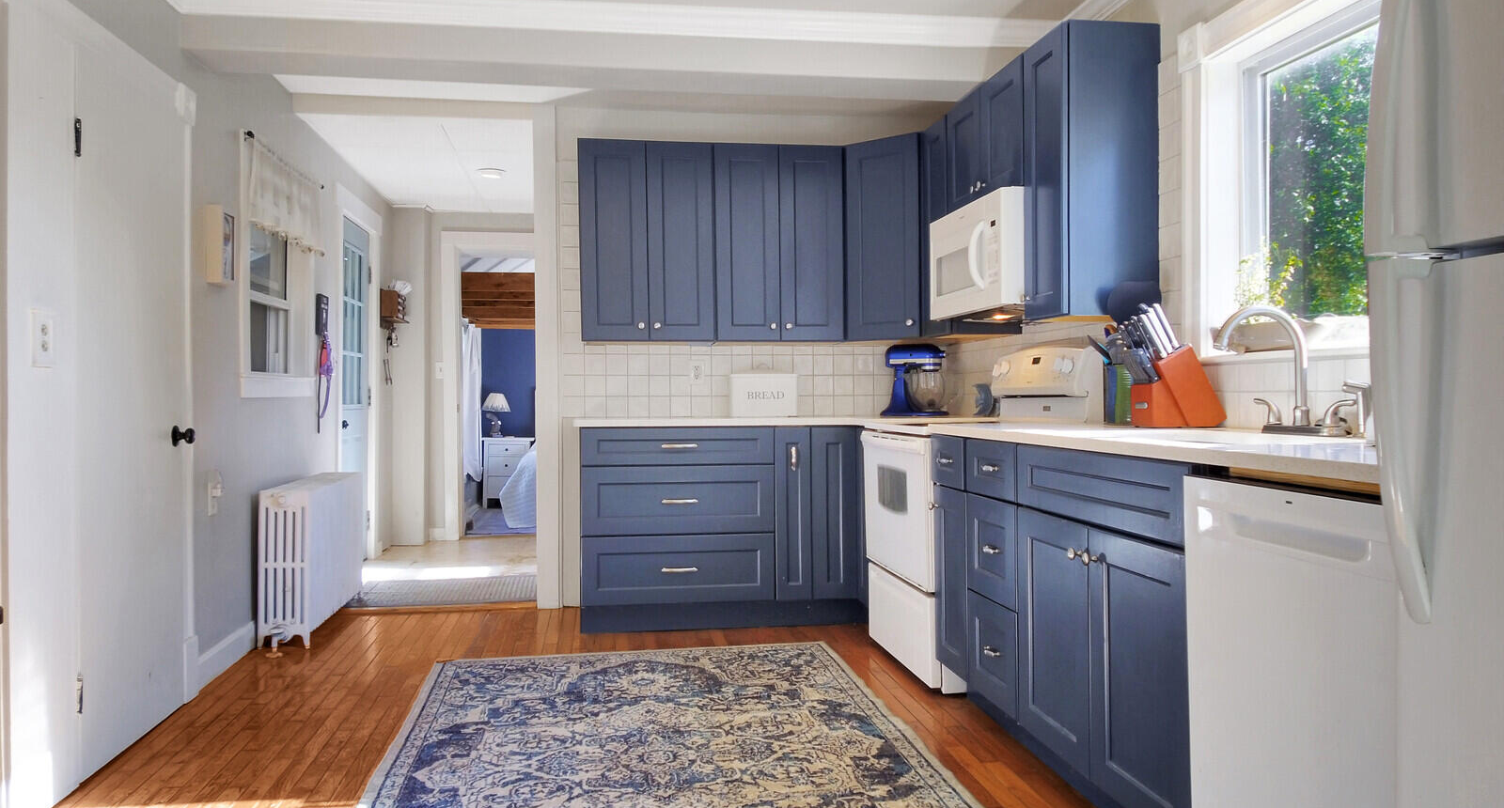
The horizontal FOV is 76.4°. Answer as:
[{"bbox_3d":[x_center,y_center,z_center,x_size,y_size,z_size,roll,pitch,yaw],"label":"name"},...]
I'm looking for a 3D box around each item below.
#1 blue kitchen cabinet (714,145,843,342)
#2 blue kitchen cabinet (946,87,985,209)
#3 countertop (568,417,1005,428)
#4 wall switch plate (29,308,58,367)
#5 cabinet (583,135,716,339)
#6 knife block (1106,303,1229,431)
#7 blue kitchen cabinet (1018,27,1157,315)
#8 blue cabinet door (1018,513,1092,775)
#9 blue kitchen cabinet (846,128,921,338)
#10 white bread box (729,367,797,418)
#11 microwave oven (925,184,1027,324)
[{"bbox_3d":[0.113,-0.767,4.715,0.631,0.932,0.321,-1,1,-10],"label":"blue kitchen cabinet"},{"bbox_3d":[1.024,-1.018,3.923,0.330,0.418,0.359,-1,1,-10],"label":"blue kitchen cabinet"},{"bbox_3d":[0.131,0.076,4.475,1.889,0.037,0.826,-1,1,-10],"label":"countertop"},{"bbox_3d":[-1.770,-0.155,2.390,0.012,0.137,0.095,0,1,-9],"label":"wall switch plate"},{"bbox_3d":[-0.506,-0.760,4.611,0.626,0.932,0.321,-1,1,-10],"label":"cabinet"},{"bbox_3d":[1.190,-0.102,2.764,0.320,0.340,0.120,0,1,-9],"label":"knife block"},{"bbox_3d":[1.133,-0.752,3.210,0.313,0.932,0.316,-1,1,-10],"label":"blue kitchen cabinet"},{"bbox_3d":[0.792,0.593,2.487,0.028,0.600,0.384,-1,1,-10],"label":"blue cabinet door"},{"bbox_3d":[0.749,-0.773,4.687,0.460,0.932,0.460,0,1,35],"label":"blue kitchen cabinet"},{"bbox_3d":[0.045,-0.060,4.661,0.329,0.237,0.190,0,1,-9],"label":"white bread box"},{"bbox_3d":[1.009,-0.554,3.713,0.420,0.406,0.750,0,1,-9],"label":"microwave oven"}]

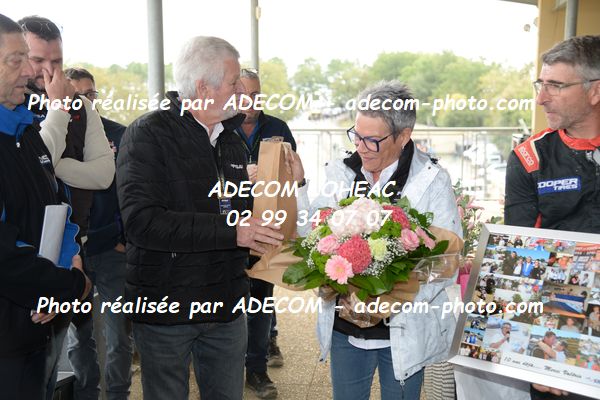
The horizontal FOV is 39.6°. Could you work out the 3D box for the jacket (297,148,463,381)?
[{"bbox_3d":[0.232,0.175,2.400,0.500,0.660,0.380,3,8,22],"label":"jacket"}]

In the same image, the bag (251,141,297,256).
[{"bbox_3d":[-0.071,-0.003,2.320,0.100,0.330,0.085,7,8,38],"label":"bag"}]

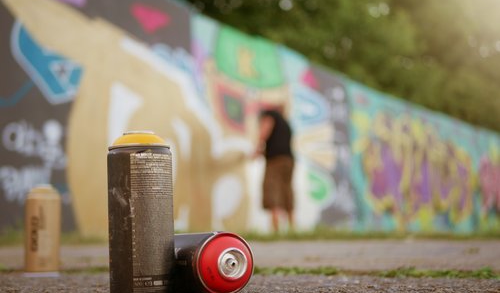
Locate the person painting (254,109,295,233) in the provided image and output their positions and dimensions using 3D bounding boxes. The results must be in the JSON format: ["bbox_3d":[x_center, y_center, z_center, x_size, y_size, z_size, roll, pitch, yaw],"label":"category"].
[{"bbox_3d":[0.302,0.320,8.900,0.500,1.540,0.440,-7,-9,36],"label":"person painting"}]

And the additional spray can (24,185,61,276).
[{"bbox_3d":[-0.384,0.155,1.335,0.066,0.171,0.066,-1,-7,-6],"label":"additional spray can"}]

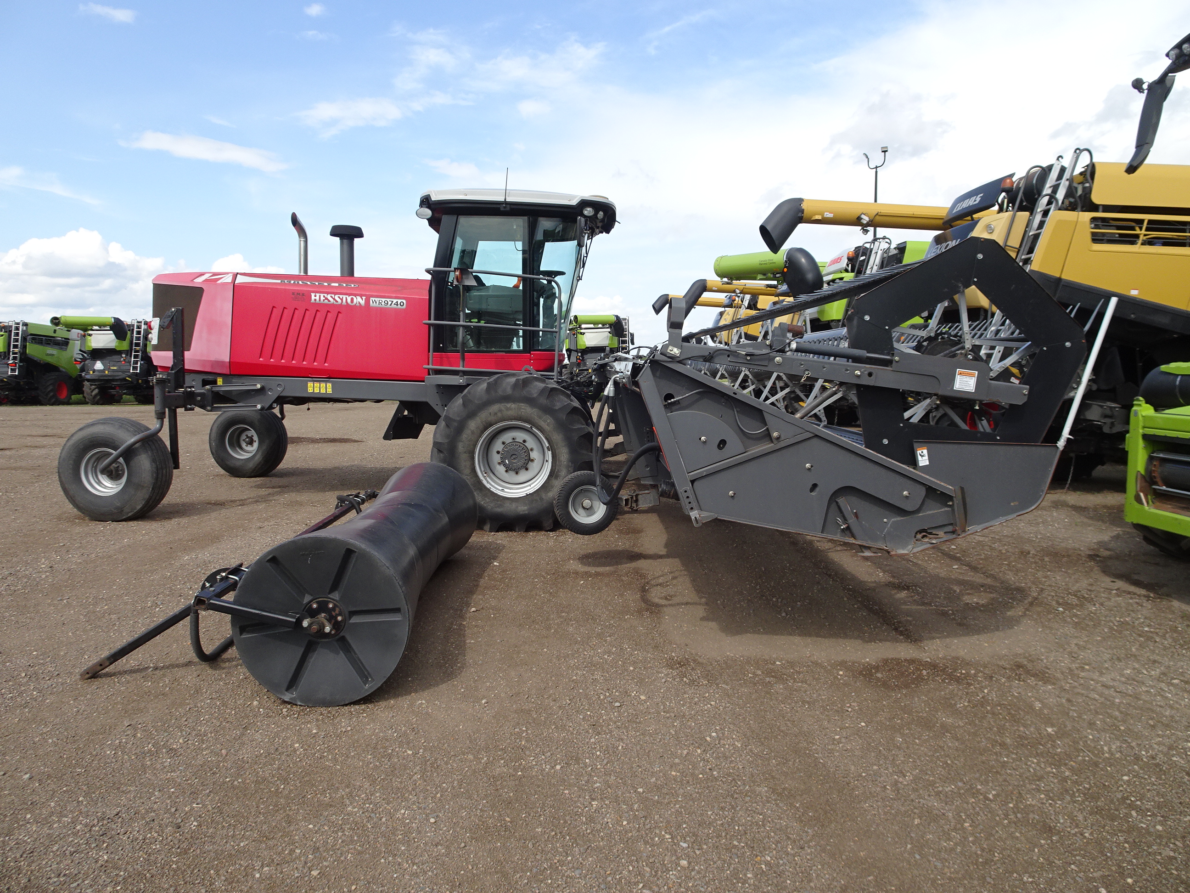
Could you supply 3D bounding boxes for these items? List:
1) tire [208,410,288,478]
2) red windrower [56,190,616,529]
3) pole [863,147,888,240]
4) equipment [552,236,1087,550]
[{"bbox_3d":[-4.700,-0.031,11.245,1.000,1.000,0.420,-1,5,-8],"label":"tire"},{"bbox_3d":[-2.420,-1.071,9.361,5.280,3.420,3.650,0,5,0],"label":"red windrower"},{"bbox_3d":[12.450,-7.593,36.956,1.050,11.300,0.700,0,5,0],"label":"pole"},{"bbox_3d":[1.000,-0.751,9.371,2.600,1.480,11.000,0,5,0],"label":"equipment"}]

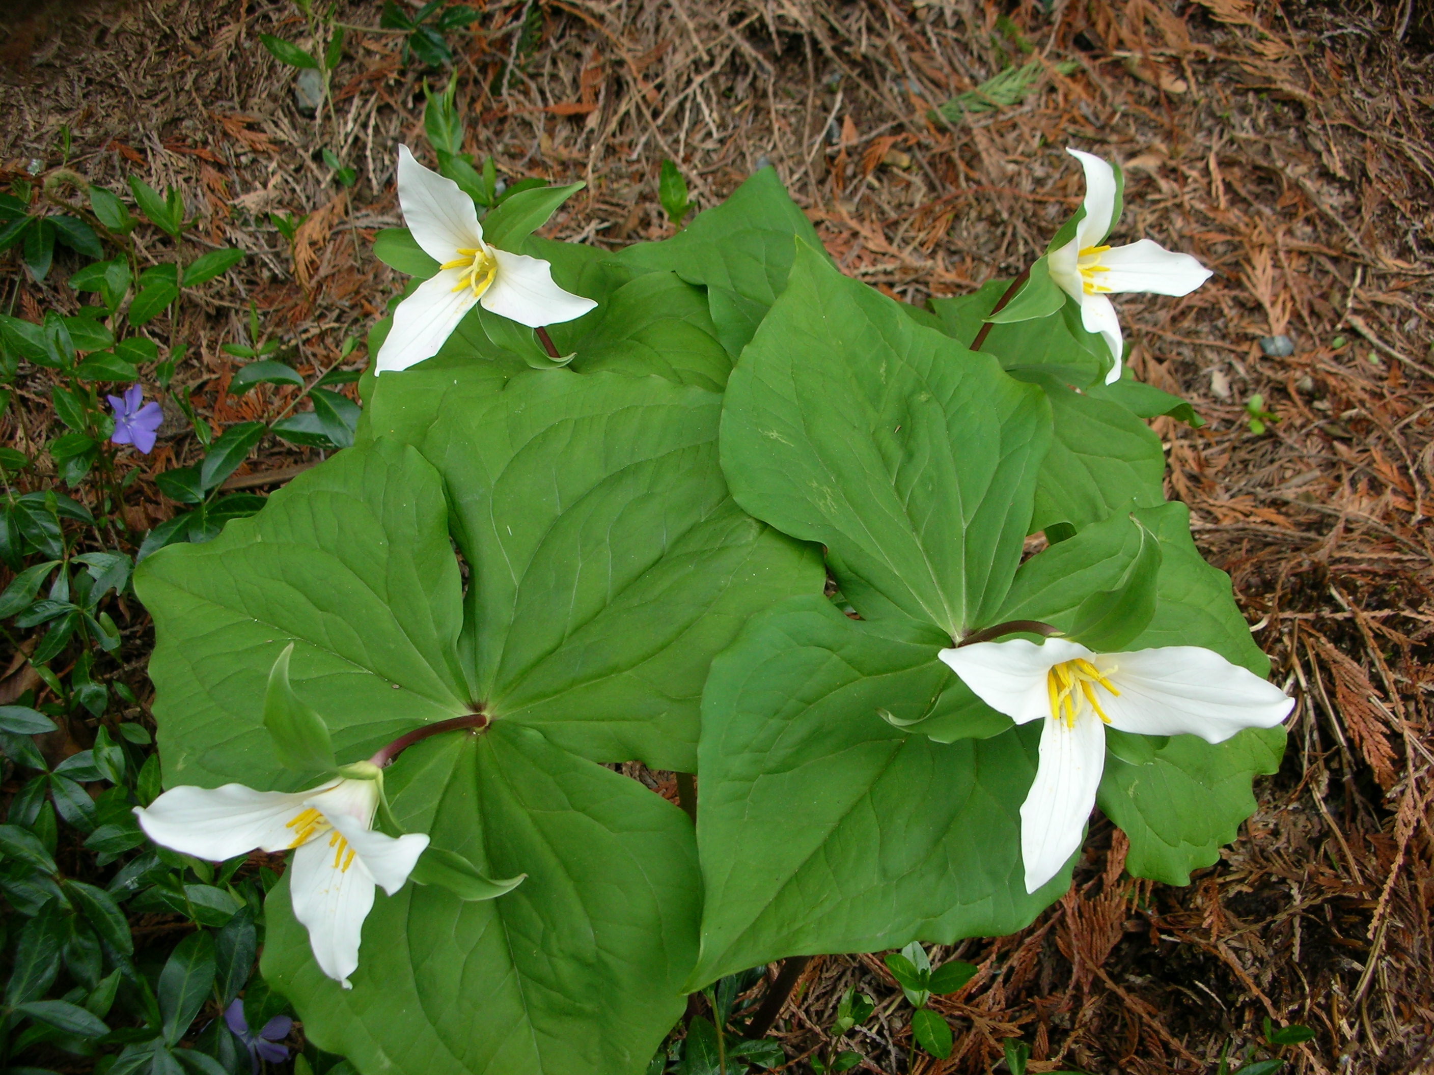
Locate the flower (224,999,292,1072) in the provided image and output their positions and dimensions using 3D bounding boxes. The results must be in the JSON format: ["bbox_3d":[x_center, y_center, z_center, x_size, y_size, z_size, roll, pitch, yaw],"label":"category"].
[{"bbox_3d":[-0.187,0.203,0.592,0.029,0.014,0.029,-12,77,-9],"label":"flower"}]

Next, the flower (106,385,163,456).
[{"bbox_3d":[-0.263,-0.053,0.654,0.030,0.014,0.030,-15,89,-19],"label":"flower"}]

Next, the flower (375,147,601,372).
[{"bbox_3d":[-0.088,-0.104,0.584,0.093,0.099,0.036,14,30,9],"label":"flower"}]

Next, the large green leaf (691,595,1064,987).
[{"bbox_3d":[0.043,0.097,0.495,0.138,0.036,0.151,34,75,19],"label":"large green leaf"}]

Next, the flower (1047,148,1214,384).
[{"bbox_3d":[0.164,-0.110,0.589,0.077,0.046,0.096,-22,104,-35],"label":"flower"}]

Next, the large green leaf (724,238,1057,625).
[{"bbox_3d":[0.062,-0.042,0.541,0.122,0.031,0.170,-16,72,-10],"label":"large green leaf"}]

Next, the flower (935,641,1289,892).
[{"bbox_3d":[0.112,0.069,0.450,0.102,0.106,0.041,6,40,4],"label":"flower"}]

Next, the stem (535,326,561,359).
[{"bbox_3d":[-0.071,-0.083,0.613,0.005,0.022,0.005,-36,34,0],"label":"stem"}]

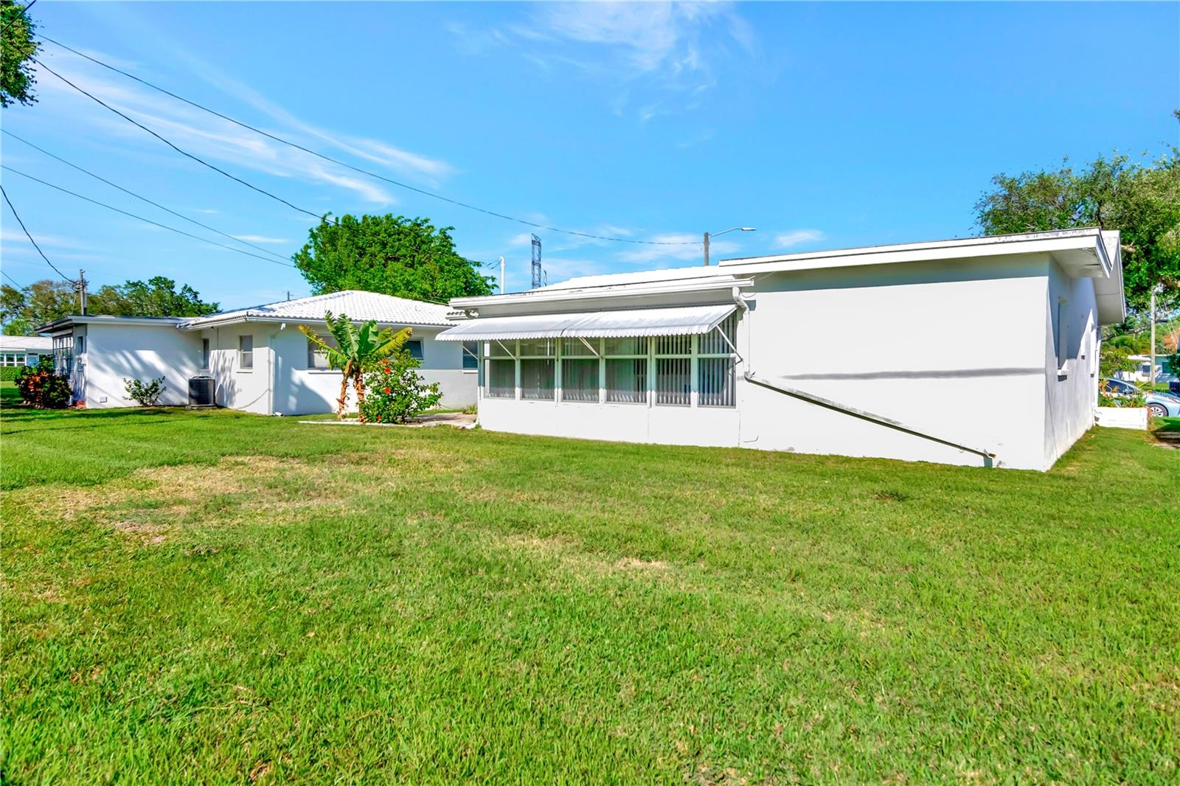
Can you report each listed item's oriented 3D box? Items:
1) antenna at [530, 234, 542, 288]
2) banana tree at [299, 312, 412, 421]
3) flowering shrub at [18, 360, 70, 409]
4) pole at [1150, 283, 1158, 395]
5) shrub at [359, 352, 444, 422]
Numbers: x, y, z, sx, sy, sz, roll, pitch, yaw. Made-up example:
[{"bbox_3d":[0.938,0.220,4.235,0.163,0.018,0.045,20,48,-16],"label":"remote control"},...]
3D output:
[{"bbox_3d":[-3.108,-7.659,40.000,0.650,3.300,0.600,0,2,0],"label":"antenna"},{"bbox_3d":[-5.831,-0.664,17.100,2.650,2.650,2.200,0,2,0],"label":"banana tree"},{"bbox_3d":[-16.511,-0.279,20.800,1.500,1.500,1.500,0,2,0],"label":"flowering shrub"},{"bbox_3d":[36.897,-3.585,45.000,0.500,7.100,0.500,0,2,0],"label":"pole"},{"bbox_3d":[-4.526,-0.132,16.400,1.900,1.750,1.700,0,2,0],"label":"shrub"}]

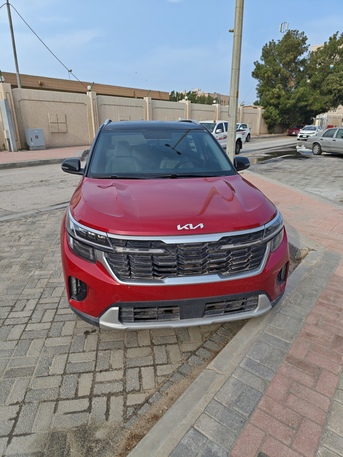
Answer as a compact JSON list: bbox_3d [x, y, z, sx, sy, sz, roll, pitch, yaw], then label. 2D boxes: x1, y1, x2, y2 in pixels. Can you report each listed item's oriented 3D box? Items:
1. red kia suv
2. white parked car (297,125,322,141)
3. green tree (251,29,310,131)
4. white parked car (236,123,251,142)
[{"bbox_3d":[-0.228,-0.540,3.877,1.840,1.640,4.380,-3,19,-10],"label":"red kia suv"},{"bbox_3d":[14.284,-9.605,30.699,1.800,1.470,4.500,13,22,33],"label":"white parked car"},{"bbox_3d":[15.272,-19.679,41.878,7.500,12.700,7.200,6,19,17],"label":"green tree"},{"bbox_3d":[5.494,-8.452,27.104,1.860,1.730,4.600,12,22,31],"label":"white parked car"}]

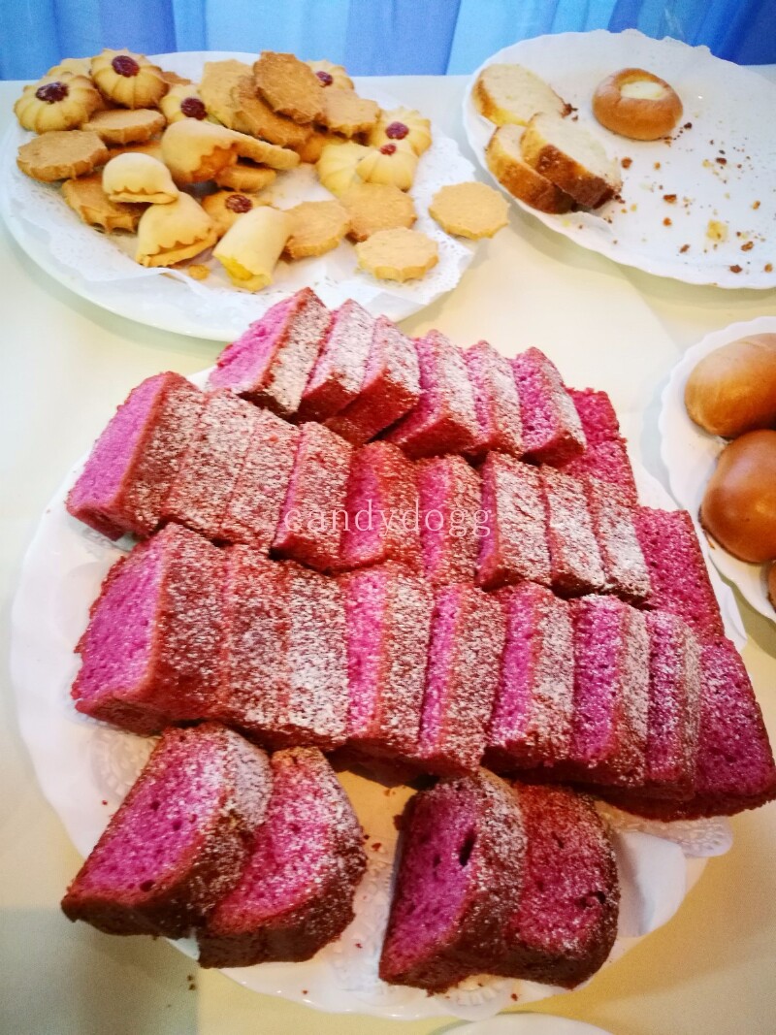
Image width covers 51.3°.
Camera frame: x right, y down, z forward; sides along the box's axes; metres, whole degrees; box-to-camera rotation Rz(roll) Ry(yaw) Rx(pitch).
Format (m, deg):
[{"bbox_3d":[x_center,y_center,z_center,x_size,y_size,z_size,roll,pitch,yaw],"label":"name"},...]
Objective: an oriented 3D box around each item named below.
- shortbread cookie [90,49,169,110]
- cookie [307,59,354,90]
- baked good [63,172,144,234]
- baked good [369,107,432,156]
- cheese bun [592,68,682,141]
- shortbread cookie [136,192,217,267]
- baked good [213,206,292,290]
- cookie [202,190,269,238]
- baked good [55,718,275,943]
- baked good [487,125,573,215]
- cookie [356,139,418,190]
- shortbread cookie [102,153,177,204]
[{"bbox_3d":[-0.180,-0.305,0.561,0.051,0.015,0.051,-8,60,-14],"label":"shortbread cookie"},{"bbox_3d":[-0.050,-0.342,0.635,0.048,0.021,0.048,14,55,0],"label":"cookie"},{"bbox_3d":[-0.185,-0.206,0.527,0.052,0.012,0.052,-11,55,-15],"label":"baked good"},{"bbox_3d":[0.008,-0.290,0.608,0.049,0.014,0.049,8,54,-3],"label":"baked good"},{"bbox_3d":[0.217,-0.360,0.701,0.079,0.037,0.079,14,55,0],"label":"cheese bun"},{"bbox_3d":[-0.135,-0.184,0.515,0.052,0.027,0.042,-32,67,-26],"label":"shortbread cookie"},{"bbox_3d":[-0.085,-0.172,0.513,0.040,0.026,0.056,17,66,2],"label":"baked good"},{"bbox_3d":[-0.099,-0.201,0.535,0.051,0.014,0.051,-2,54,-10],"label":"cookie"},{"bbox_3d":[-0.080,0.120,0.309,0.051,0.024,0.073,-9,41,35],"label":"baked good"},{"bbox_3d":[0.118,-0.267,0.621,0.056,0.027,0.083,-36,68,-28],"label":"baked good"},{"bbox_3d":[-0.001,-0.257,0.588,0.047,0.022,0.047,14,50,0],"label":"cookie"},{"bbox_3d":[-0.162,-0.224,0.532,0.048,0.023,0.036,0,56,-9],"label":"shortbread cookie"}]

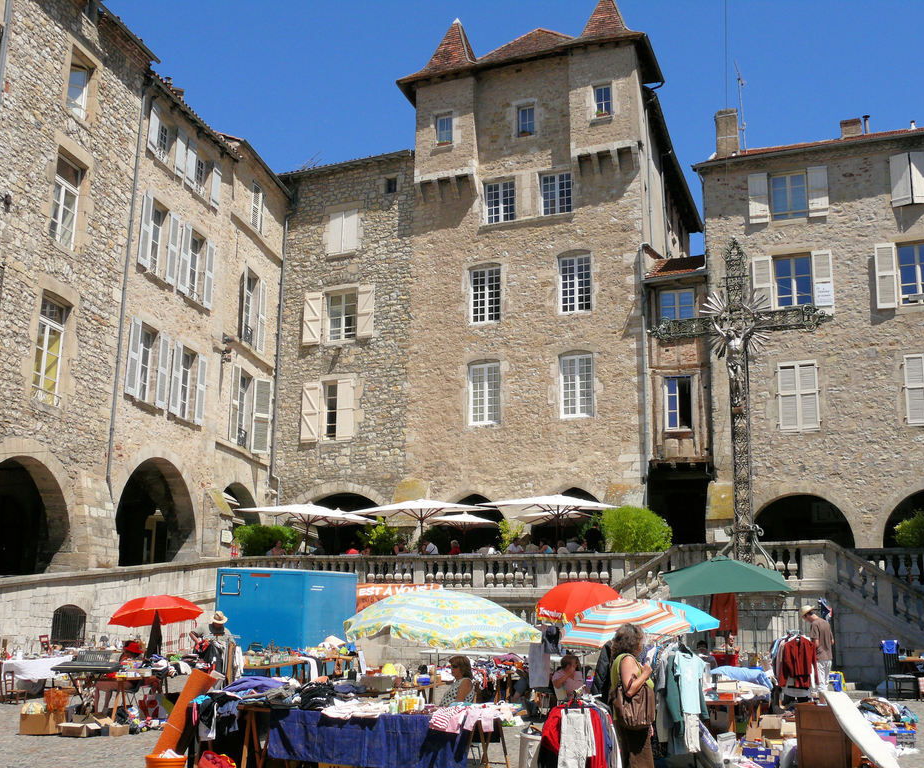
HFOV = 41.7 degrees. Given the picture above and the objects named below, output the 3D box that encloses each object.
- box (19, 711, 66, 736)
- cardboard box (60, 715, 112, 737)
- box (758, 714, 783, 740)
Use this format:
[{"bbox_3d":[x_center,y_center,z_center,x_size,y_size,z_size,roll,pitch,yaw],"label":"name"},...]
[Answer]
[{"bbox_3d":[-5.660,4.598,16.370,0.480,0.290,0.420,1,-12,-5],"label":"box"},{"bbox_3d":[-4.923,4.484,15.900,0.560,0.230,0.450,-5,-15,24],"label":"cardboard box"},{"bbox_3d":[3.942,4.398,15.466,0.290,0.330,0.270,1,-12,-6],"label":"box"}]

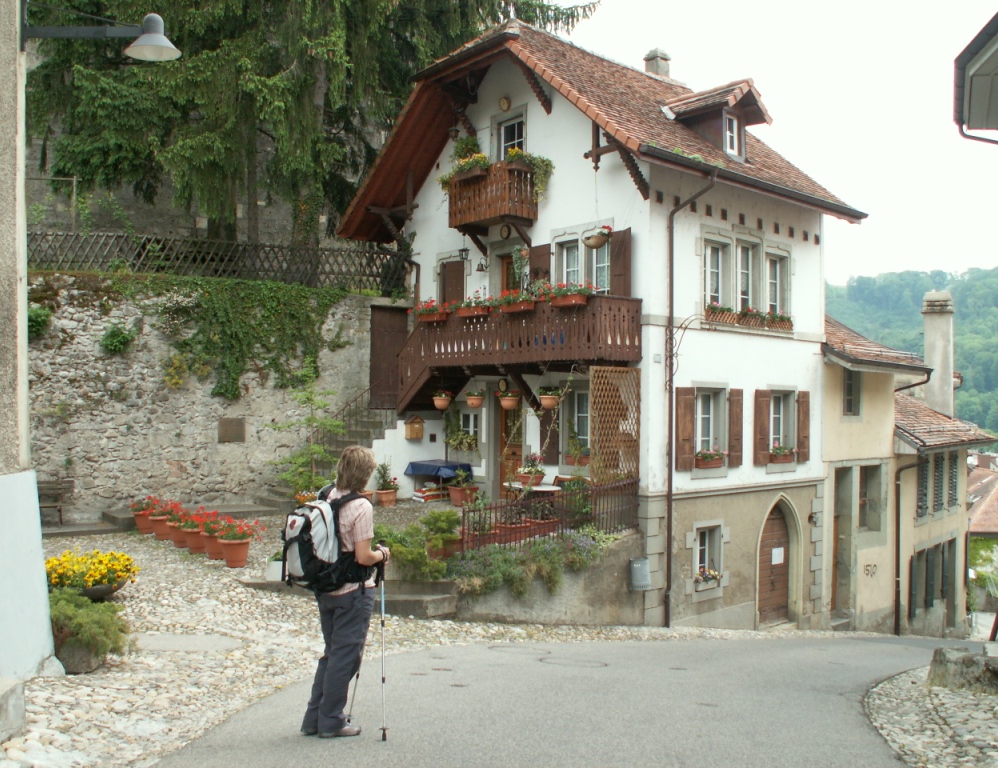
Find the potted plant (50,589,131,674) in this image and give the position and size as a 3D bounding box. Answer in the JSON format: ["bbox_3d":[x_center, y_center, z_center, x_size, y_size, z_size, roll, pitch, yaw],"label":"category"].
[{"bbox_3d":[-2.716,1.616,6.800,0.590,0.550,0.550,1,-1,-22],"label":"potted plant"}]

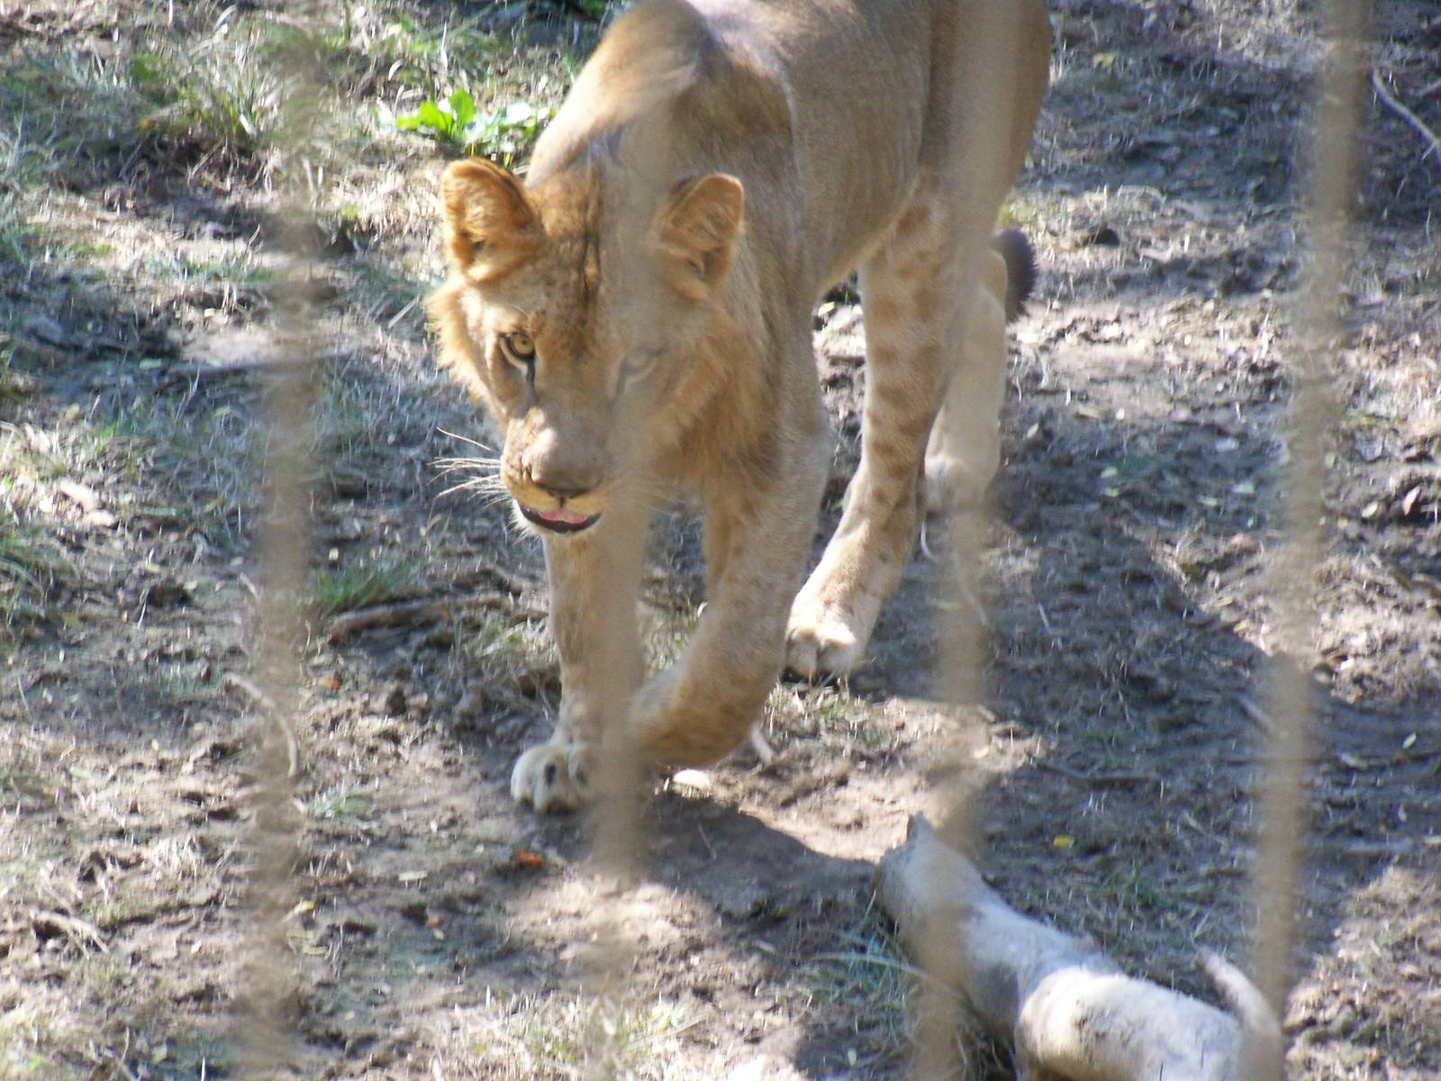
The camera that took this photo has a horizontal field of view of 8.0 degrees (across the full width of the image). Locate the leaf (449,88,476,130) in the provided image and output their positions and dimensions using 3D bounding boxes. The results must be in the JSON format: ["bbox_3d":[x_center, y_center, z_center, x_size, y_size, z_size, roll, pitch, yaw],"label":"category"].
[{"bbox_3d":[-0.301,-0.503,12.000,0.034,0.045,0.020,0,19,0],"label":"leaf"}]

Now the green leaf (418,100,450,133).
[{"bbox_3d":[-0.334,-0.495,12.000,0.039,0.033,0.027,0,19,0],"label":"green leaf"}]

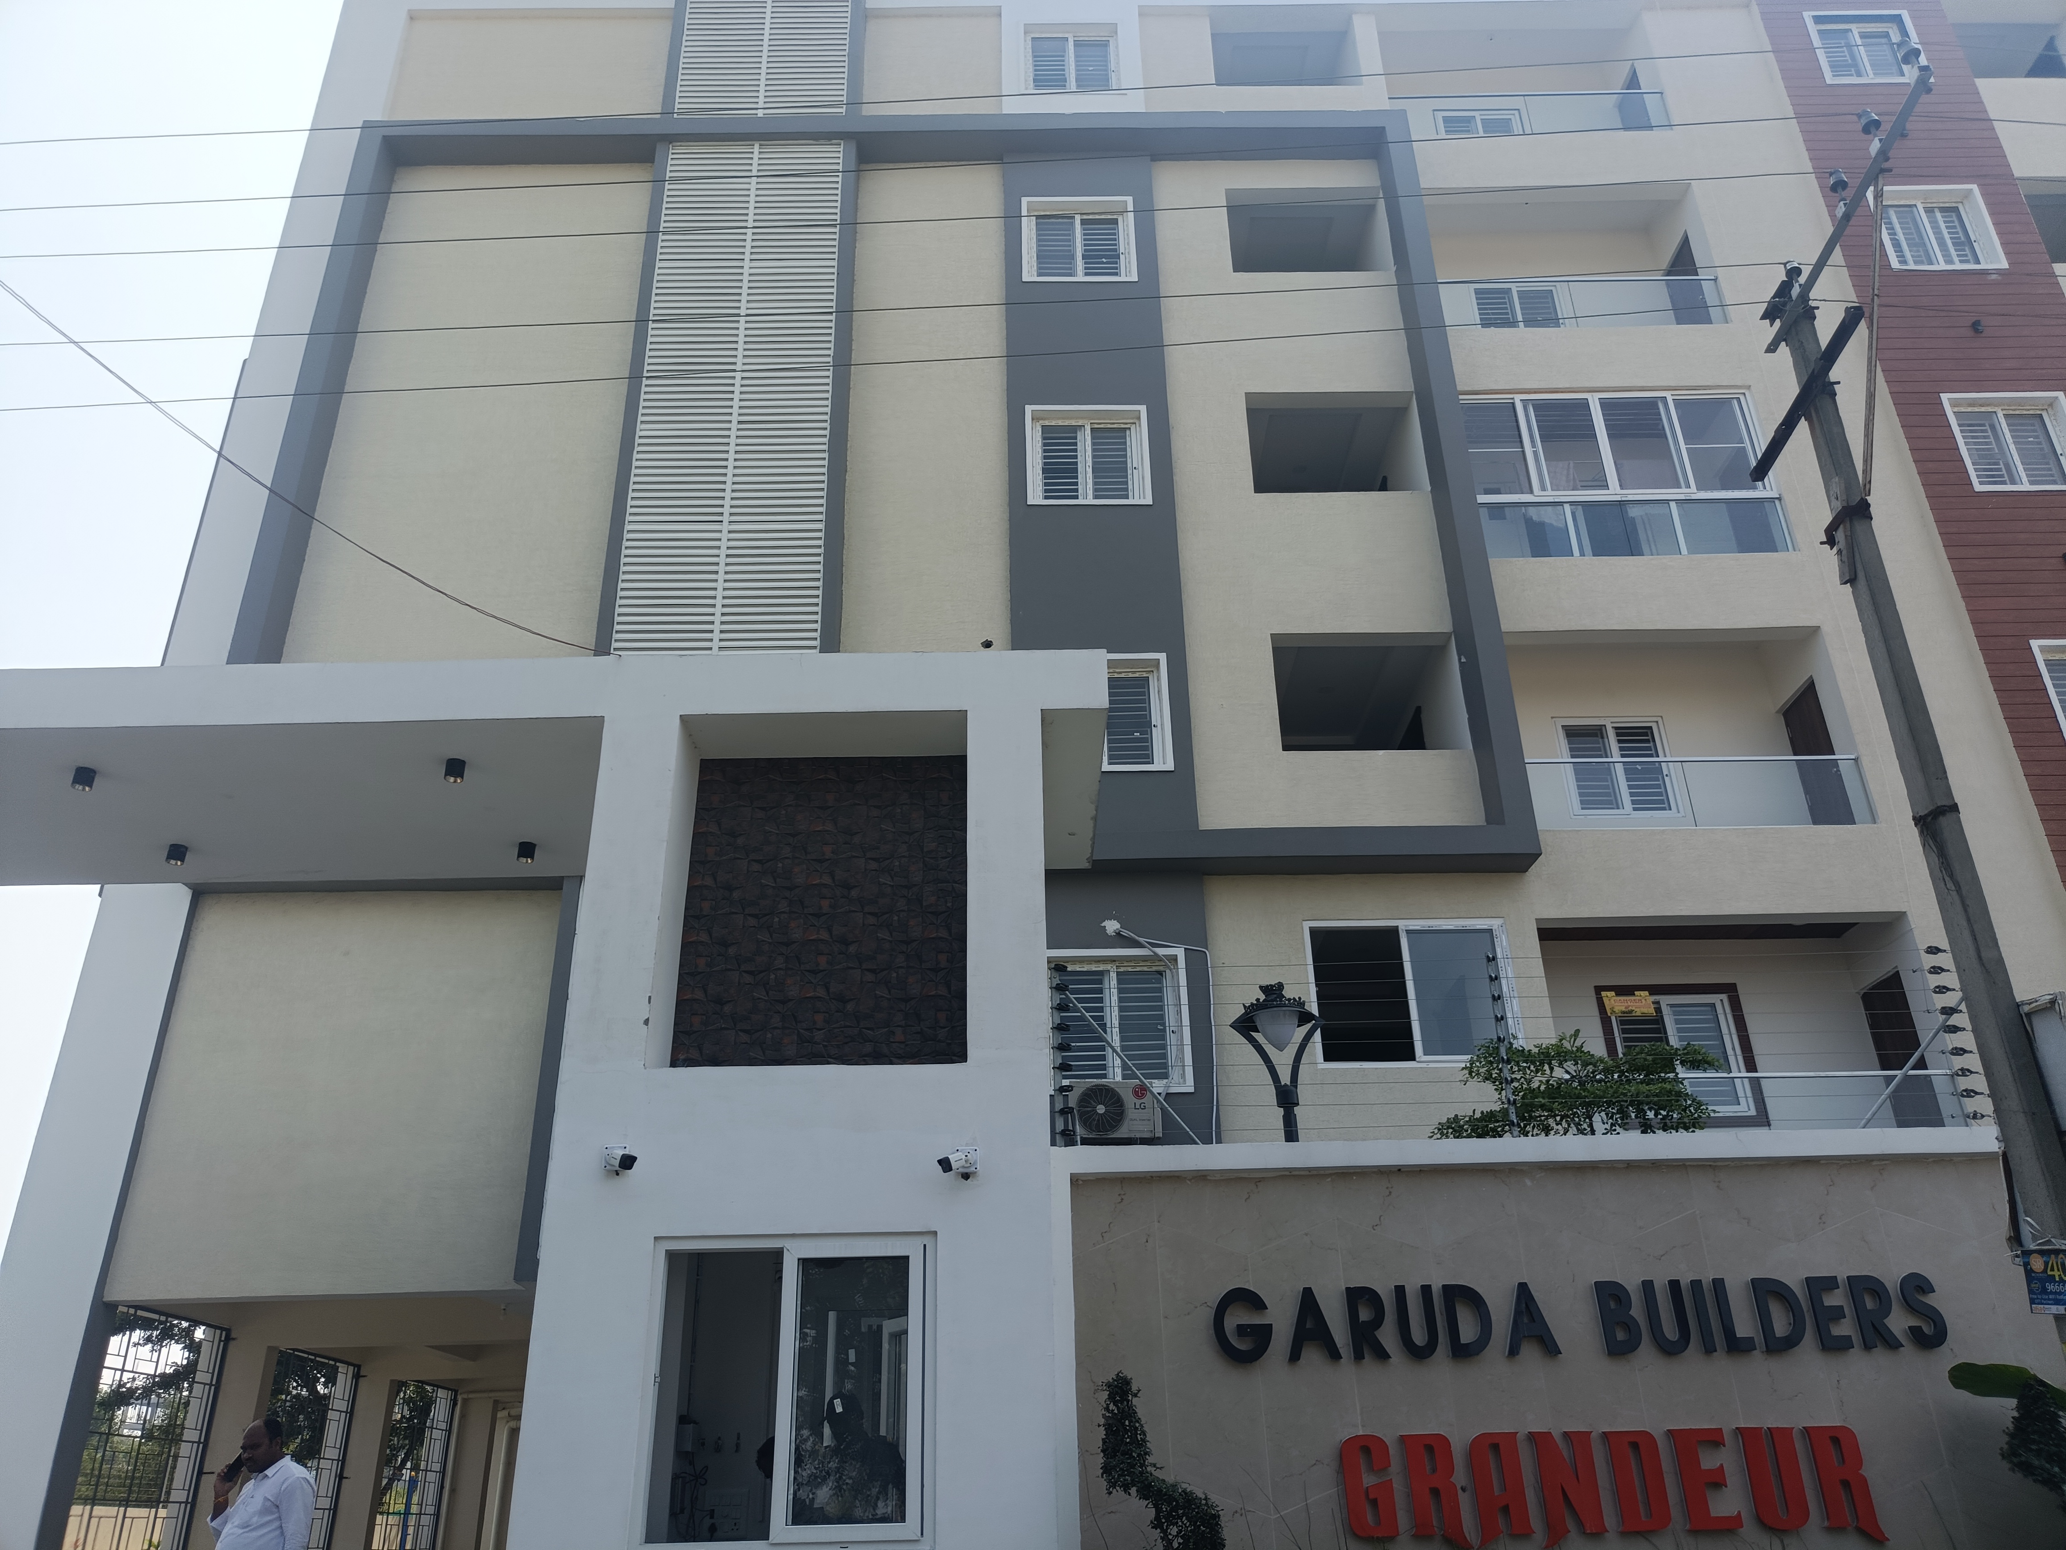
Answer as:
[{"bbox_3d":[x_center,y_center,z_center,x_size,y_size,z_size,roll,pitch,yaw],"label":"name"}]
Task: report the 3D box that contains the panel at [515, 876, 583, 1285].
[{"bbox_3d":[-4.114,2.554,12.901,0.180,3.518,0.339,-1,-26,-1],"label":"panel"}]

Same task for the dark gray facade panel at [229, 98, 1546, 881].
[{"bbox_3d":[-1.636,-3.393,15.742,12.278,9.575,0.442,-1,-26,-1],"label":"dark gray facade panel"}]

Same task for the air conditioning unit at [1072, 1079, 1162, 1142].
[{"bbox_3d":[0.692,2.876,12.681,0.758,0.492,0.260,-1,-26,-1],"label":"air conditioning unit"}]

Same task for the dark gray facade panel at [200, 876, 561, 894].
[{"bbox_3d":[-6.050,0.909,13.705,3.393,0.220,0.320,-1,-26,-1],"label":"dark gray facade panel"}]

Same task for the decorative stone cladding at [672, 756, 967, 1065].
[{"bbox_3d":[-1.049,0.734,7.661,1.464,1.818,0.070,-1,-26,-1],"label":"decorative stone cladding"}]

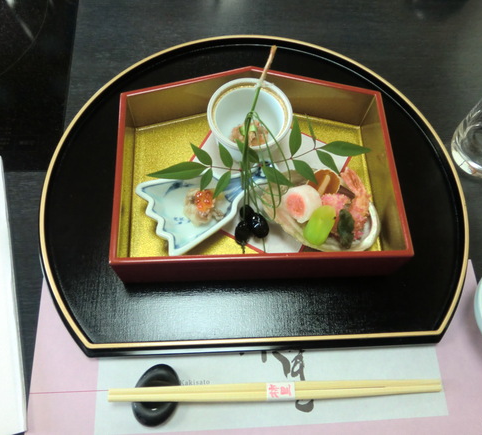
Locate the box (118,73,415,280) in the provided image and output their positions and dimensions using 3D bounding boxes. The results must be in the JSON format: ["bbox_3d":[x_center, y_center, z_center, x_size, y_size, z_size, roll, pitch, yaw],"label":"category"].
[{"bbox_3d":[0.012,-0.040,0.358,0.214,0.047,0.170,-1,67,-4],"label":"box"}]

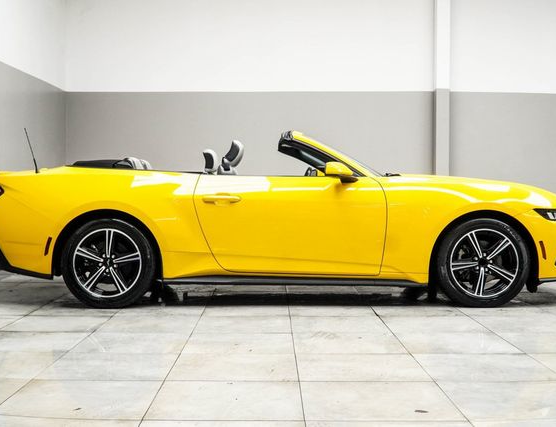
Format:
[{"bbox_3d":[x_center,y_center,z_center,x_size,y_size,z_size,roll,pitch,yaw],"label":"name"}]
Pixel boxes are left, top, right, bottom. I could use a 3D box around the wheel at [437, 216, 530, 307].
[{"bbox_3d":[1.499,0.347,4.890,0.685,0.685,0.240,0,2,-1],"label":"wheel"}]

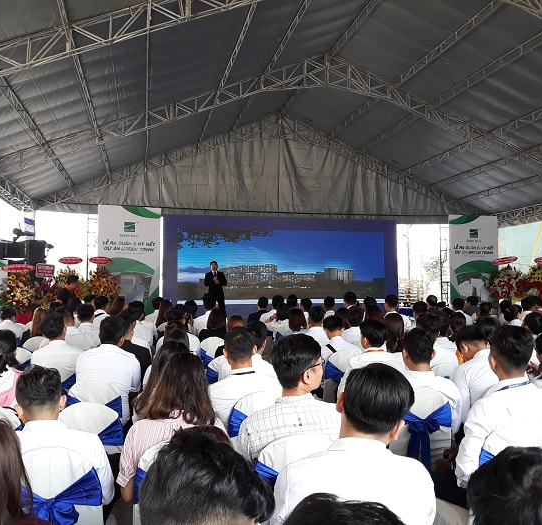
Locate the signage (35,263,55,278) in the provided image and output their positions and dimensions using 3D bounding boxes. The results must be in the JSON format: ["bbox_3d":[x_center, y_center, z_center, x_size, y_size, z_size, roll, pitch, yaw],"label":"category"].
[{"bbox_3d":[-4.784,0.183,11.600,0.390,0.280,0.040,4,-3,-11],"label":"signage"}]

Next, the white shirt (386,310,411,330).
[{"bbox_3d":[1.892,0.976,8.200,0.440,0.520,0.280,0,-3,-12],"label":"white shirt"}]

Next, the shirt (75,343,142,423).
[{"bbox_3d":[-1.146,0.853,3.850,0.460,0.570,0.320,0,-3,0],"label":"shirt"}]

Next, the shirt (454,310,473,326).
[{"bbox_3d":[2.764,0.988,8.036,0.460,0.580,0.300,0,-2,-16],"label":"shirt"}]

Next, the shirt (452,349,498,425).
[{"bbox_3d":[1.359,0.836,3.386,0.470,0.600,0.400,0,-2,-16],"label":"shirt"}]

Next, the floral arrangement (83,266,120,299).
[{"bbox_3d":[-3.703,0.484,12.000,0.780,0.820,0.480,0,-3,-10],"label":"floral arrangement"}]

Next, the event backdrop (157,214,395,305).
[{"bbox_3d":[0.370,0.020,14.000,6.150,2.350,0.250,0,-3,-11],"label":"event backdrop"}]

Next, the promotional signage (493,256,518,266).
[{"bbox_3d":[5.652,-0.024,13.200,0.650,0.190,0.040,-9,-3,7],"label":"promotional signage"}]

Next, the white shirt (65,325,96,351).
[{"bbox_3d":[-1.980,0.950,5.837,0.460,0.600,0.320,0,-2,-13],"label":"white shirt"}]

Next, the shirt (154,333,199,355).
[{"bbox_3d":[-0.909,0.957,5.337,0.450,0.600,0.320,0,-2,-9],"label":"shirt"}]

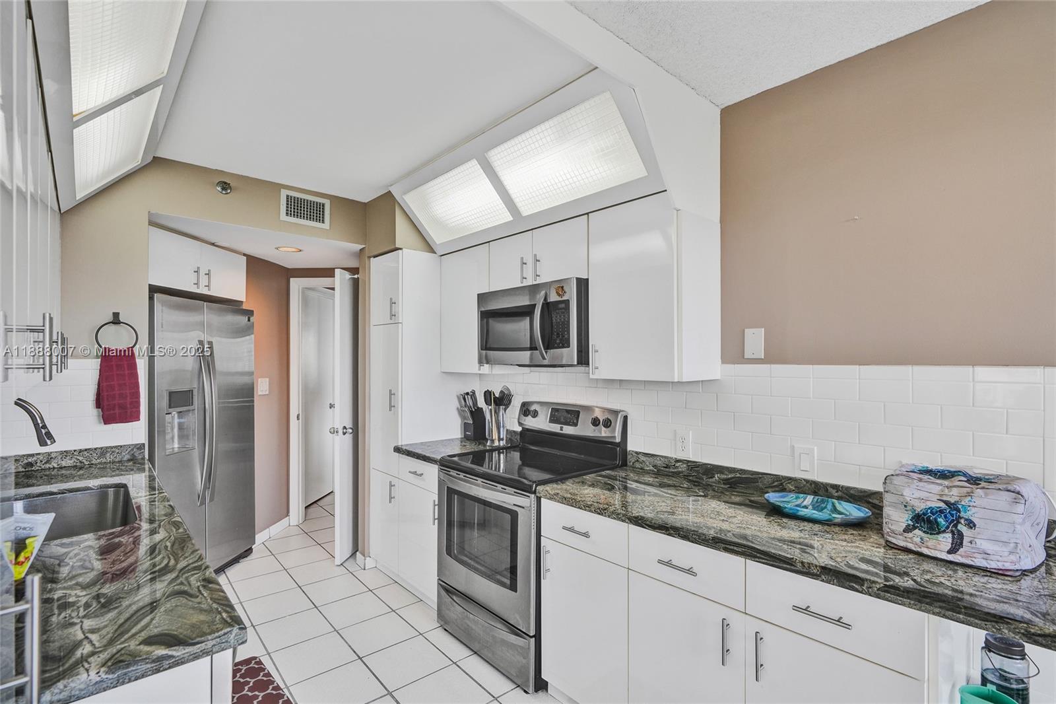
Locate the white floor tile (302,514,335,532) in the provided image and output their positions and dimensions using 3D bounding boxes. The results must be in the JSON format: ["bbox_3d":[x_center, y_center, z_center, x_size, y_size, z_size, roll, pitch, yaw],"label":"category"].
[{"bbox_3d":[-1.835,1.532,4.159,0.320,0.010,0.320,1,-1,-40],"label":"white floor tile"}]

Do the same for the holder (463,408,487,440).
[{"bbox_3d":[-0.343,0.471,3.152,0.130,0.215,0.105,1,-2,-41],"label":"holder"}]

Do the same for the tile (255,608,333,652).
[{"bbox_3d":[-1.273,1.510,2.560,0.320,0.010,0.320,1,-1,-40],"label":"tile"}]

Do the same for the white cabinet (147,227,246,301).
[{"bbox_3d":[-2.409,-0.552,3.100,0.510,0.335,0.920,0,-1,3],"label":"white cabinet"}]

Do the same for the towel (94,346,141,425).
[{"bbox_3d":[-2.088,0.174,2.398,0.172,0.389,0.050,1,-1,-43],"label":"towel"}]

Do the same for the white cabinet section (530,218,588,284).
[{"bbox_3d":[0.281,-0.496,2.495,0.335,0.324,0.397,2,-2,-42],"label":"white cabinet section"}]

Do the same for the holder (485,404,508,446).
[{"bbox_3d":[-0.202,0.469,3.007,0.135,0.250,0.135,0,-1,0],"label":"holder"}]

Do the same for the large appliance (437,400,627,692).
[{"bbox_3d":[0.010,0.923,2.533,0.670,1.210,0.760,1,-1,-43],"label":"large appliance"}]

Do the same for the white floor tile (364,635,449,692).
[{"bbox_3d":[-0.601,1.528,2.312,0.326,0.010,0.326,1,-1,-41],"label":"white floor tile"}]

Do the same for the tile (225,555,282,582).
[{"bbox_3d":[-1.937,1.545,3.332,0.326,0.010,0.326,1,-1,-41],"label":"tile"}]

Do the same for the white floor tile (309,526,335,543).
[{"bbox_3d":[-1.582,1.479,3.810,0.306,0.010,0.309,1,-2,-41],"label":"white floor tile"}]

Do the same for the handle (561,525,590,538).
[{"bbox_3d":[0.204,0.726,1.901,0.036,0.012,0.137,1,-1,-43],"label":"handle"}]

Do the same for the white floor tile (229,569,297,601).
[{"bbox_3d":[-1.704,1.517,3.043,0.320,0.010,0.320,1,-1,-40],"label":"white floor tile"}]

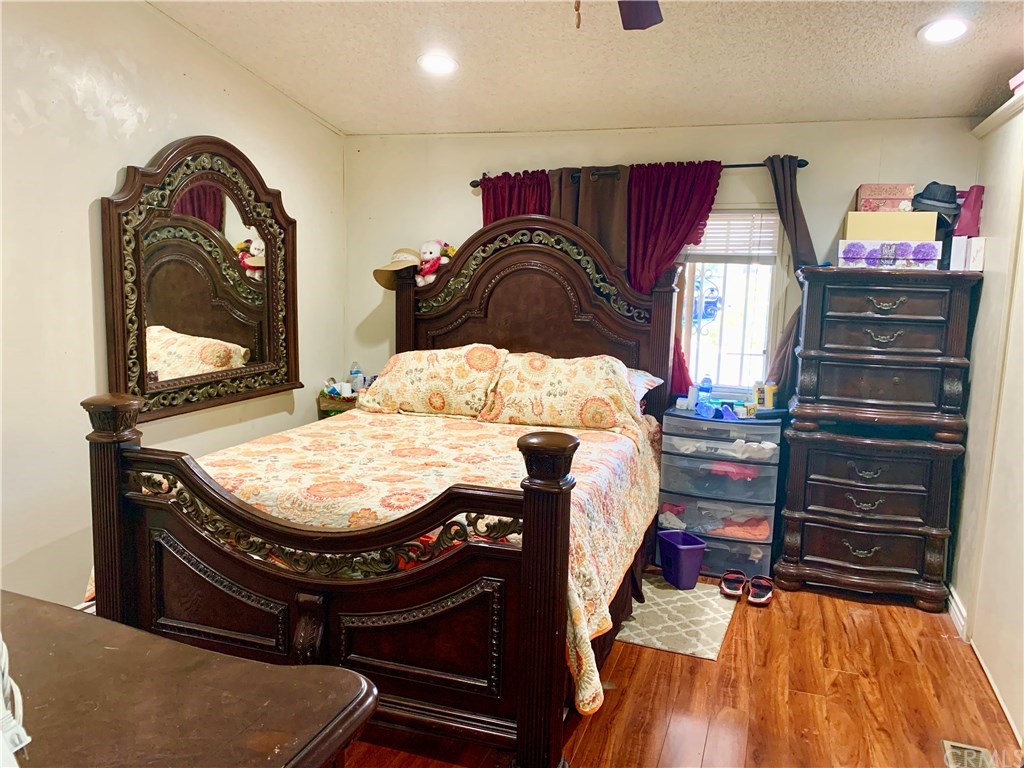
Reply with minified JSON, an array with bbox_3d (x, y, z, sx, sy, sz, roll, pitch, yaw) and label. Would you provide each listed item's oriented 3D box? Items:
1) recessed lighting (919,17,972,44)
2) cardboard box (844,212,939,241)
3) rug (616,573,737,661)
[{"bbox_3d":[1.708,-1.391,3.030,0.190,0.030,0.190,4,-2,19],"label":"recessed lighting"},{"bbox_3d":[1.762,-0.727,3.610,0.365,0.130,0.290,4,9,20],"label":"cardboard box"},{"bbox_3d":[0.715,1.006,3.432,0.510,0.010,0.758,5,9,22],"label":"rug"}]

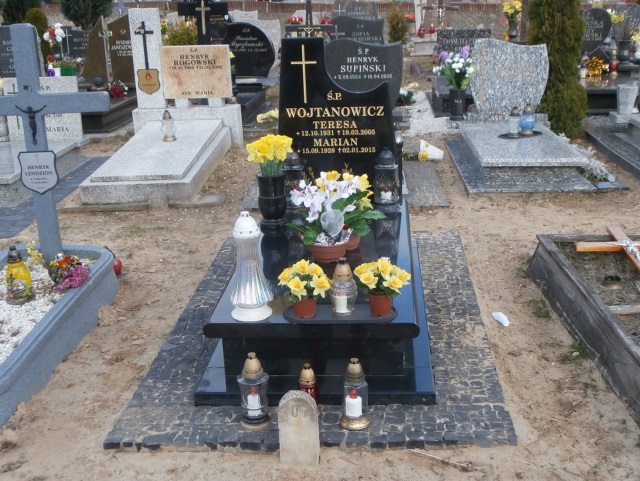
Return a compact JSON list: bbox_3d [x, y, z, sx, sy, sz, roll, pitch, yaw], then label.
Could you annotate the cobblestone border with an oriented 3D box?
[{"bbox_3d":[0.046,0.386,3.683,1.548,0.059,2.215,-1,21,6],"label":"cobblestone border"}]

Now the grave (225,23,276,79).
[{"bbox_3d":[-0.943,-2.463,9.102,0.700,0.700,0.110,-1,20,3],"label":"grave"}]

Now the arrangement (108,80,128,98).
[{"bbox_3d":[-2.717,-2.014,9.445,0.255,0.186,0.216,0,20,6],"label":"arrangement"}]

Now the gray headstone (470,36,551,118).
[{"bbox_3d":[1.742,-1.500,6.520,0.700,0.750,0.100,-1,20,3],"label":"gray headstone"}]

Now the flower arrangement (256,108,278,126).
[{"bbox_3d":[-0.523,-1.365,7.812,0.310,0.190,0.240,0,20,5],"label":"flower arrangement"}]

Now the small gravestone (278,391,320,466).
[{"bbox_3d":[-0.066,0.629,2.384,0.138,0.270,0.065,0,20,5],"label":"small gravestone"}]

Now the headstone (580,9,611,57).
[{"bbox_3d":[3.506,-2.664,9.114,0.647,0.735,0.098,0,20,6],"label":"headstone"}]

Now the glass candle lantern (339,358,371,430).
[{"bbox_3d":[0.127,0.540,2.525,0.113,0.268,0.113,0,20,5],"label":"glass candle lantern"}]

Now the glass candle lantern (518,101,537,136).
[{"bbox_3d":[1.863,-1.086,6.269,0.132,0.284,0.132,0,20,6],"label":"glass candle lantern"}]

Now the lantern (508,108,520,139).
[{"bbox_3d":[1.731,-1.053,6.231,0.093,0.265,0.093,0,20,6],"label":"lantern"}]

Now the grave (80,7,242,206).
[{"bbox_3d":[-1.331,-1.272,6.035,1.060,1.330,2.100,-1,20,2],"label":"grave"}]

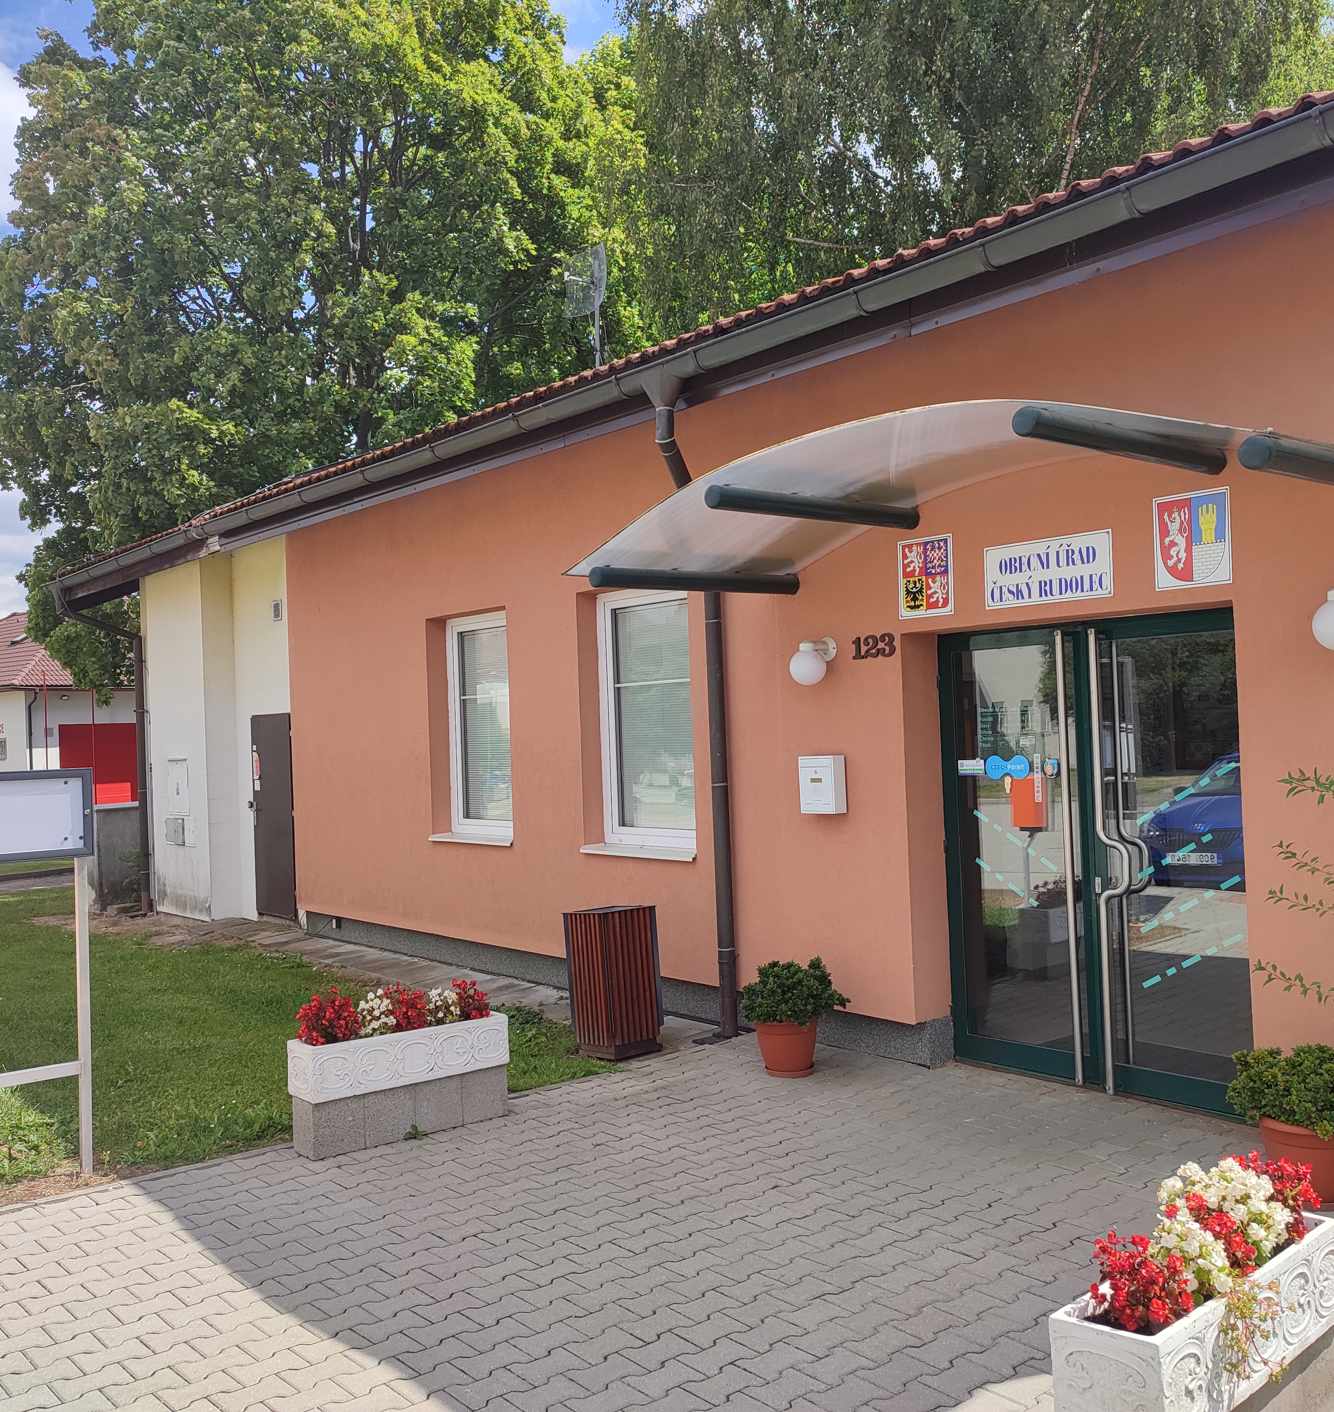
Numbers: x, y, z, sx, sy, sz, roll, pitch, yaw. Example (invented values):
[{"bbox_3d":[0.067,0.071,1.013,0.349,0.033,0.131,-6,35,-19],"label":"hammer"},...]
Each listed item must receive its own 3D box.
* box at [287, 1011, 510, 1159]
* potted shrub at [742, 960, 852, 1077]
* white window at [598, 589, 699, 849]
[{"bbox_3d":[-1.213,1.723,6.273,1.000,0.485,0.246,-1,-1,-39],"label":"box"},{"bbox_3d":[0.655,1.622,7.123,0.513,0.584,0.541,-2,-1,0],"label":"potted shrub"},{"bbox_3d":[-0.061,0.065,9.091,0.099,1.740,1.173,-1,-1,-39],"label":"white window"}]

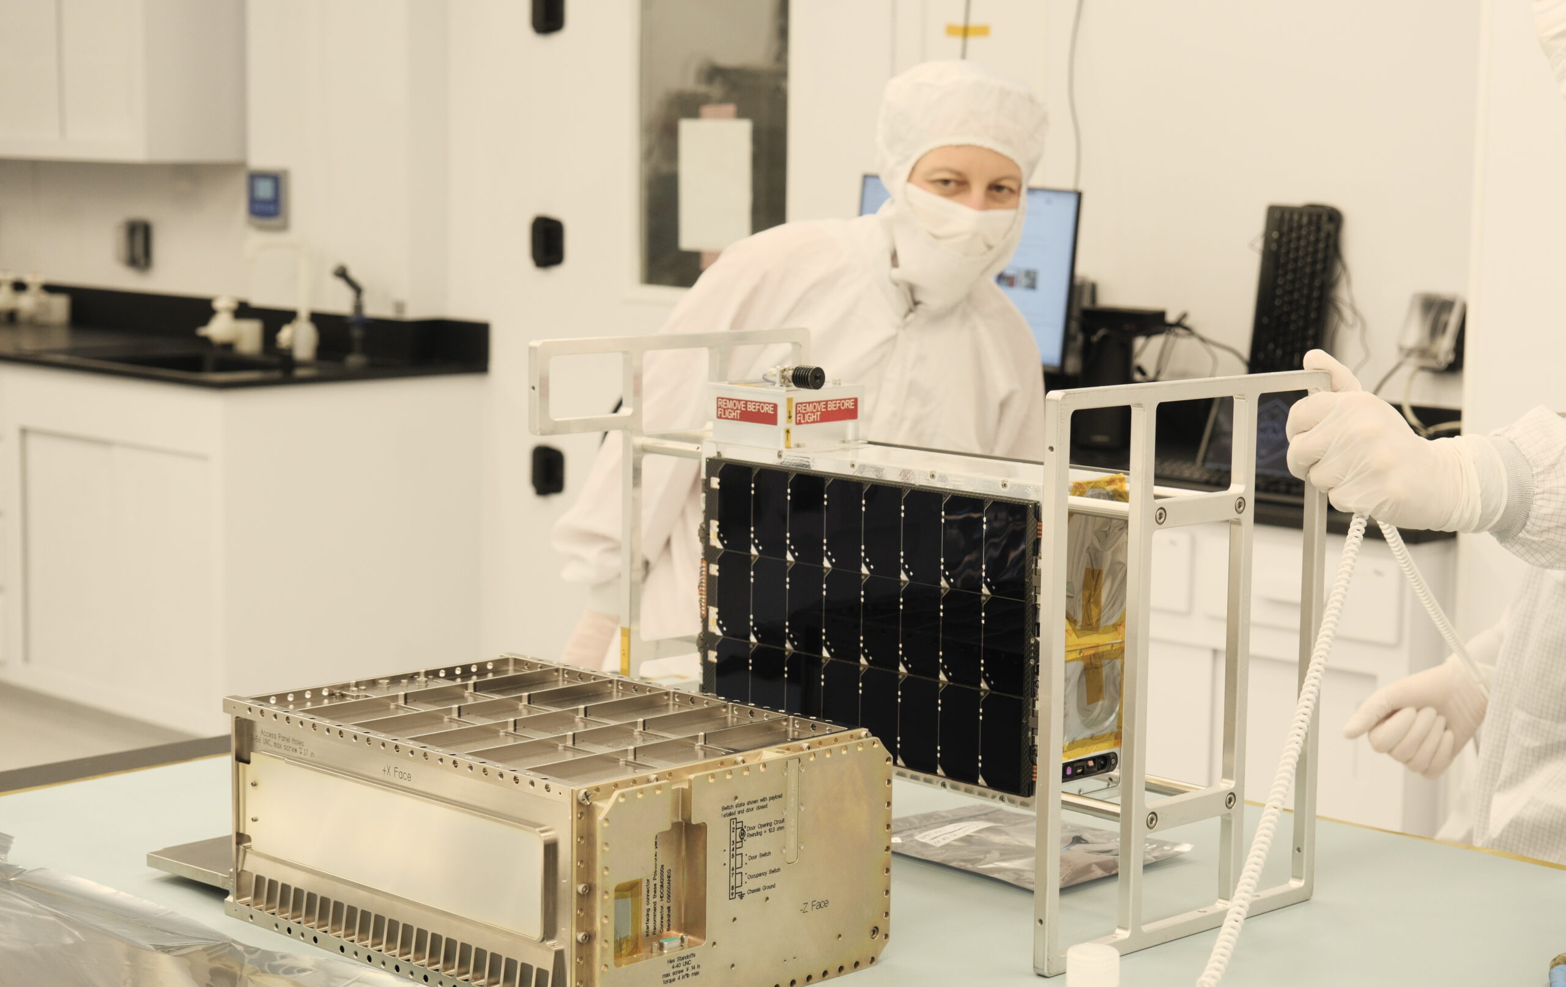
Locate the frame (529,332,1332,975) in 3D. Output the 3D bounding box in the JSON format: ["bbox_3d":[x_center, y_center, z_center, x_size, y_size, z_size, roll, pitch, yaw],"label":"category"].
[{"bbox_3d":[0.096,0.089,2.005,0.298,0.396,0.573,-6,10,-42],"label":"frame"}]

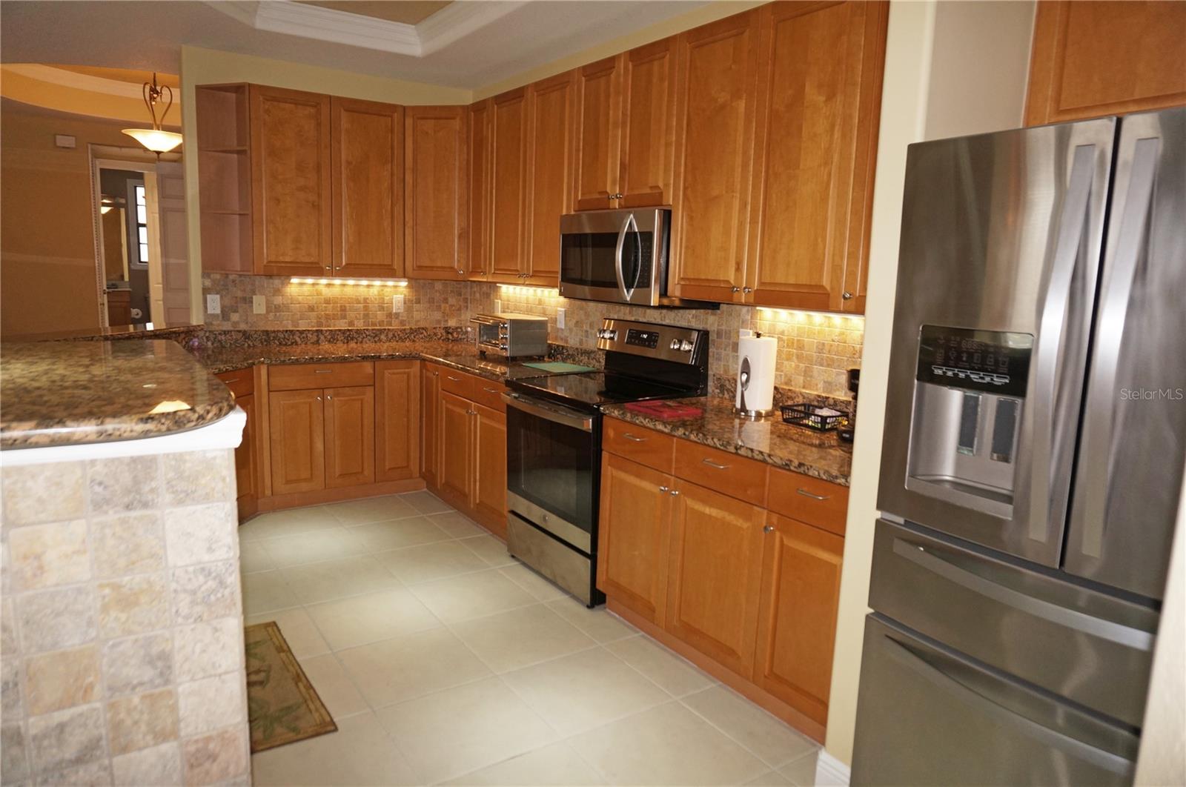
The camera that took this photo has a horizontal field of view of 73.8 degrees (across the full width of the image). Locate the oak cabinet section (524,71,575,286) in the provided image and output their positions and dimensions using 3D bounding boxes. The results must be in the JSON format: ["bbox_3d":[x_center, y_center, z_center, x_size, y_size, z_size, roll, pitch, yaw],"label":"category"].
[{"bbox_3d":[-0.093,-1.095,4.147,0.313,1.050,0.475,-4,11,-33],"label":"oak cabinet section"}]

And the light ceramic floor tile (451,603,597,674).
[{"bbox_3d":[-0.283,0.974,3.169,0.455,0.010,0.455,-4,11,-33],"label":"light ceramic floor tile"}]

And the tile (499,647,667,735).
[{"bbox_3d":[-0.028,1.048,2.817,0.455,0.012,0.455,-4,11,-33],"label":"tile"}]

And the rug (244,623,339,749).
[{"bbox_3d":[-1.271,1.005,2.700,0.540,0.010,0.884,-4,11,-33],"label":"rug"}]

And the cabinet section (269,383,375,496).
[{"bbox_3d":[-1.761,0.226,4.936,0.604,0.609,0.610,-4,11,-34],"label":"cabinet section"}]

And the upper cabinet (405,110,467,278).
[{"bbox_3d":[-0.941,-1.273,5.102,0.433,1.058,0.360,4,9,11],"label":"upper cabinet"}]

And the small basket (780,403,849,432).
[{"bbox_3d":[0.830,0.089,2.942,0.160,0.057,0.214,-4,11,-33],"label":"small basket"}]

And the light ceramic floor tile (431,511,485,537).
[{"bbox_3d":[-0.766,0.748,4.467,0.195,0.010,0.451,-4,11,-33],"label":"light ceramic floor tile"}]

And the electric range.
[{"bbox_3d":[0.034,0.283,3.744,0.672,1.219,0.759,-4,11,-33],"label":"electric range"}]

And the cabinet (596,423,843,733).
[{"bbox_3d":[0.625,0.584,3.019,0.621,0.870,1.232,-4,11,-33],"label":"cabinet"}]

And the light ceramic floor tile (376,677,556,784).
[{"bbox_3d":[-0.411,1.071,2.541,0.455,0.010,0.455,-4,11,-33],"label":"light ceramic floor tile"}]

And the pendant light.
[{"bbox_3d":[-3.503,-2.247,6.337,0.570,0.730,0.570,-4,11,-33],"label":"pendant light"}]

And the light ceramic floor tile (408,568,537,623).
[{"bbox_3d":[-0.537,0.911,3.571,0.455,0.012,0.455,-4,11,-33],"label":"light ceramic floor tile"}]

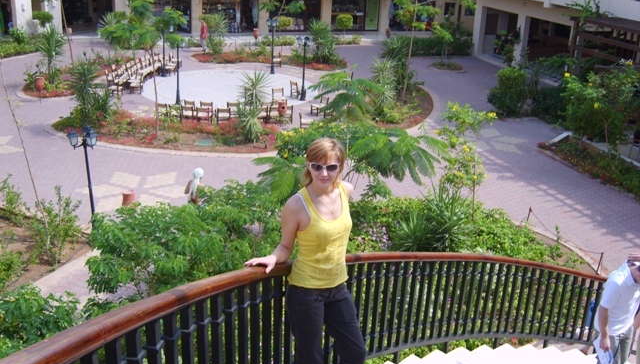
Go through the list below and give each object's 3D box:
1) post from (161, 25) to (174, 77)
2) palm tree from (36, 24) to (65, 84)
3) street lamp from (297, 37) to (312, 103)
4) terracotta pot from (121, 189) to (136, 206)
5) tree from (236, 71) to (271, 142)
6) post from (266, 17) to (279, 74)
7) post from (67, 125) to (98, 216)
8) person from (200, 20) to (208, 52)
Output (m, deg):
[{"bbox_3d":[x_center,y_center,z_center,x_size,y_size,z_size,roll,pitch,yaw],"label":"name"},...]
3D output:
[{"bbox_3d":[-6.813,-5.843,28.151,0.600,2.500,0.570,2,22,0],"label":"post"},{"bbox_3d":[-10.870,-5.086,25.968,1.100,2.385,1.050,2,22,0],"label":"palm tree"},{"bbox_3d":[-0.624,-4.404,25.145,0.600,2.520,0.570,2,22,0],"label":"street lamp"},{"bbox_3d":[-4.435,0.482,15.047,0.330,0.520,0.330,2,22,-1],"label":"terracotta pot"},{"bbox_3d":[-2.031,-2.313,20.085,1.150,2.252,1.100,2,22,0],"label":"tree"},{"bbox_3d":[-2.133,-6.172,29.448,0.580,2.520,0.570,2,22,0],"label":"post"},{"bbox_3d":[-4.743,0.106,13.329,0.600,2.520,0.570,2,22,0],"label":"post"},{"bbox_3d":[-6.106,-7.687,33.993,0.380,1.680,0.500,2,22,0],"label":"person"}]

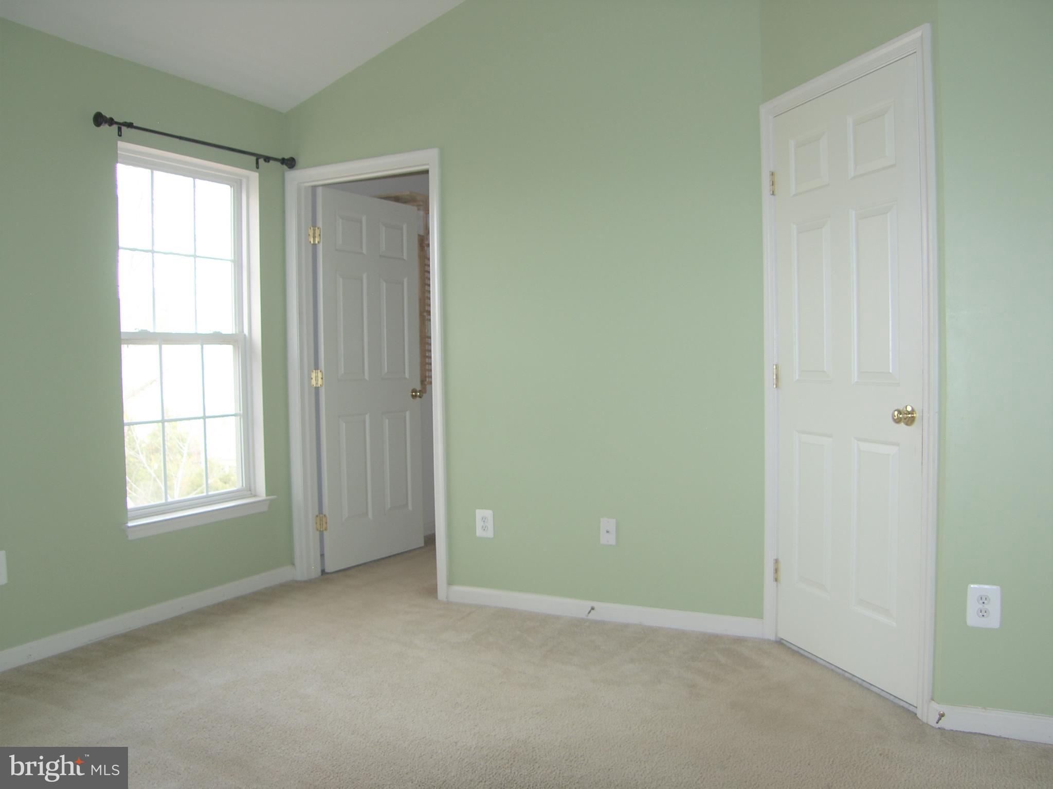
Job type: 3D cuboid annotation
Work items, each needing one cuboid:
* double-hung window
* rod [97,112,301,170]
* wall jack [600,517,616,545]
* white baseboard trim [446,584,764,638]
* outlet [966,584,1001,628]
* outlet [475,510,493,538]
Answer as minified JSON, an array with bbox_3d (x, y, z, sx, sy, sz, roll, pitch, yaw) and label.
[{"bbox_3d":[-1.526,-0.239,3.926,0.120,1.690,0.840,0,2,27],"label":"double-hung window"},{"bbox_3d":[-1.462,-1.126,3.876,0.100,0.090,1.180,0,4,27],"label":"rod"},{"bbox_3d":[0.346,0.582,3.616,0.071,0.113,0.009,0,2,28],"label":"wall jack"},{"bbox_3d":[0.281,0.929,3.665,1.465,0.079,0.015,0,2,28],"label":"white baseboard trim"},{"bbox_3d":[1.309,0.607,2.437,0.086,0.126,0.010,0,2,28],"label":"outlet"},{"bbox_3d":[-0.193,0.593,3.901,0.088,0.127,0.010,0,2,28],"label":"outlet"}]

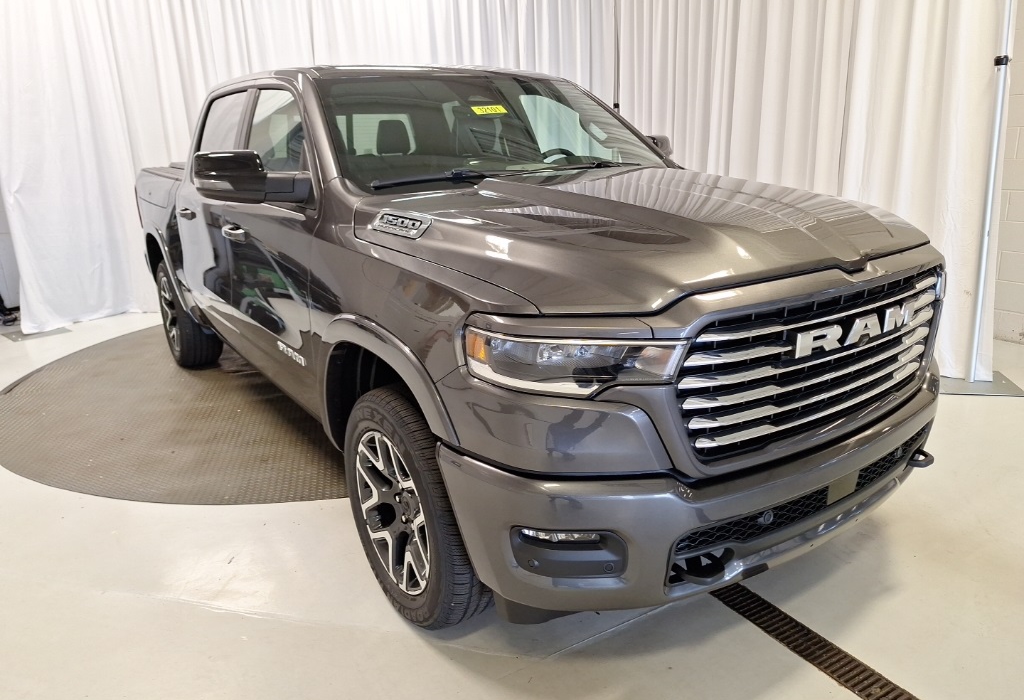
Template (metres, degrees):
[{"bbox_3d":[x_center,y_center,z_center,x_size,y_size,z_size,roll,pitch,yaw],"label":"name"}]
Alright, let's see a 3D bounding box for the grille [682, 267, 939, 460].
[{"bbox_3d":[0.904,-0.005,1.972,1.260,0.410,0.160,-12,20,-34],"label":"grille"}]

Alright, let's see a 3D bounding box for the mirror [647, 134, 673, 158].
[{"bbox_3d":[0.783,-1.074,3.749,0.360,0.200,0.240,-12,20,-34],"label":"mirror"}]

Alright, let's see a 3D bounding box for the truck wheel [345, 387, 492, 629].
[{"bbox_3d":[-0.288,0.504,2.296,0.285,0.800,0.800,-12,20,-34],"label":"truck wheel"}]

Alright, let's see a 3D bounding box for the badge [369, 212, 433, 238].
[{"bbox_3d":[-0.360,-0.406,2.151,0.025,0.085,0.340,18,1,-39],"label":"badge"}]

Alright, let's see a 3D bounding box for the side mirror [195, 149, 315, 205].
[{"bbox_3d":[-0.973,-0.641,2.514,0.360,0.200,0.240,-12,20,-34],"label":"side mirror"}]

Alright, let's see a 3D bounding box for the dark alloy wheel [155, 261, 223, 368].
[{"bbox_3d":[-2.451,-0.287,5.156,0.285,0.800,0.800,-12,20,-34],"label":"dark alloy wheel"}]

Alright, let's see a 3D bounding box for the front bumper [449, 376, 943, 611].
[{"bbox_3d":[0.813,0.334,2.208,2.030,0.420,0.600,-12,20,-34],"label":"front bumper"}]

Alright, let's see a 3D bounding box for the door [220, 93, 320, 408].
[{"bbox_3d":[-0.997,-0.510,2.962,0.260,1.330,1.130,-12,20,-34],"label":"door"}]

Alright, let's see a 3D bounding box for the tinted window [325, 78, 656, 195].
[{"bbox_3d":[-0.040,-1.031,3.007,1.660,0.160,0.850,-12,54,-34],"label":"tinted window"}]

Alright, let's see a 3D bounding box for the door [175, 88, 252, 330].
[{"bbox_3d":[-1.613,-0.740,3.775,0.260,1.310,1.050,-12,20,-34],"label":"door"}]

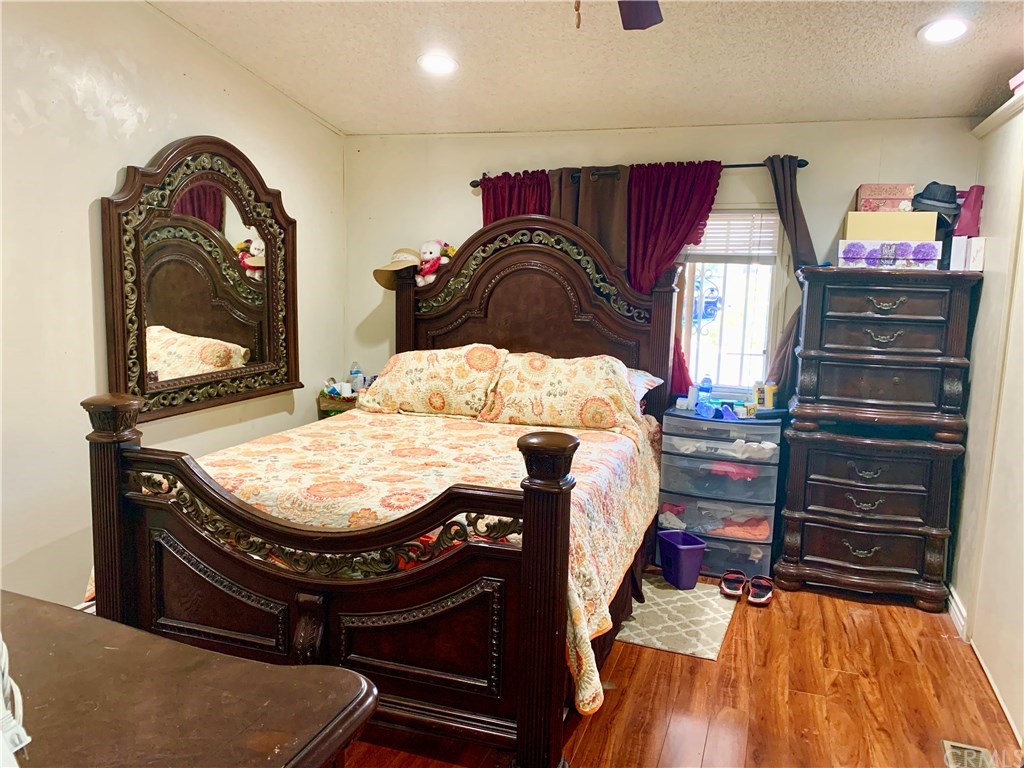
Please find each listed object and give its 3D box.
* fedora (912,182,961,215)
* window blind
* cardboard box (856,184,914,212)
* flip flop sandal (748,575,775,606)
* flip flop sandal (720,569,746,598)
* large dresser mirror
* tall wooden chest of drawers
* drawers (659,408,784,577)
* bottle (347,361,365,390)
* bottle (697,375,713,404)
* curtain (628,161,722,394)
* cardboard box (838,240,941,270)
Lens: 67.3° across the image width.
[{"bbox_3d":[1.955,-0.848,3.539,0.205,0.130,0.235,9,11,42],"label":"fedora"},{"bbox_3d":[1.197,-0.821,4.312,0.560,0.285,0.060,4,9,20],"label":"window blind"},{"bbox_3d":[1.771,-0.869,3.667,0.220,0.135,0.260,4,9,20],"label":"cardboard box"},{"bbox_3d":[1.188,0.957,3.653,0.108,0.085,0.270,4,9,20],"label":"flip flop sandal"},{"bbox_3d":[1.076,0.944,3.709,0.107,0.075,0.260,4,9,19],"label":"flip flop sandal"},{"bbox_3d":[-1.468,-0.545,3.829,0.075,1.320,1.300,4,9,19],"label":"large dresser mirror"},{"bbox_3d":[1.687,0.235,3.656,0.740,1.520,0.460,4,9,19],"label":"tall wooden chest of drawers"},{"bbox_3d":[1.070,0.537,3.971,0.565,0.815,0.390,4,9,20],"label":"drawers"},{"bbox_3d":[-0.983,-0.042,4.850,0.067,0.200,0.067,4,9,20],"label":"bottle"},{"bbox_3d":[1.020,0.035,4.048,0.064,0.175,0.064,4,9,20],"label":"bottle"},{"bbox_3d":[0.895,-0.570,4.392,0.510,1.360,0.110,4,9,20],"label":"curtain"},{"bbox_3d":[1.717,-0.586,3.549,0.410,0.128,0.300,4,9,19],"label":"cardboard box"}]

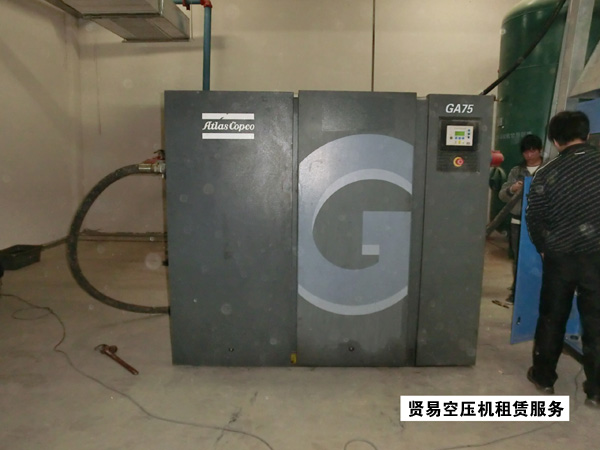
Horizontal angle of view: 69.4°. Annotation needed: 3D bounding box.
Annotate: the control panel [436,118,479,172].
[{"bbox_3d":[1.016,-0.511,2.774,0.270,0.343,0.050,1,8,-1],"label":"control panel"}]

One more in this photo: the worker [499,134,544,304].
[{"bbox_3d":[2.259,-0.052,4.347,0.560,1.680,0.420,4,8,22],"label":"worker"}]

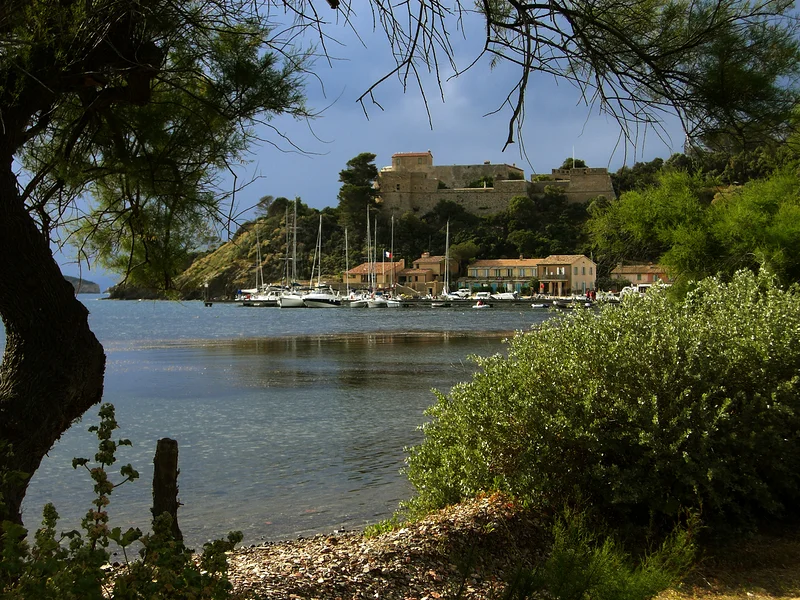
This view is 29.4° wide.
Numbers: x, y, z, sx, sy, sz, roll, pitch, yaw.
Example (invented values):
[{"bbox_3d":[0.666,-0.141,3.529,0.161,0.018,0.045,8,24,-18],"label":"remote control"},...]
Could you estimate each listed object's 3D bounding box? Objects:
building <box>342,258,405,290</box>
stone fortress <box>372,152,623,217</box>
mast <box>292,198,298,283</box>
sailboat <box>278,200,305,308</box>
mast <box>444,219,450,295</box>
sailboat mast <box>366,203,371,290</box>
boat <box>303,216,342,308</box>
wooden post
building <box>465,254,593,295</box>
[{"bbox_3d":[-4.930,-5.350,320.000,10.000,6.400,8.000,0,0,35],"label":"building"},{"bbox_3d":[23.779,-29.532,390.000,58.500,16.200,34.000,0,0,0],"label":"stone fortress"},{"bbox_3d":[-19.830,-10.647,290.000,0.280,17.200,0.280,0,0,0],"label":"mast"},{"bbox_3d":[-19.488,-8.746,290.000,4.000,20.300,12.000,0,0,35],"label":"sailboat"},{"bbox_3d":[9.401,-8.556,300.000,0.270,15.000,0.270,0,0,0],"label":"mast"},{"bbox_3d":[-5.952,-9.825,291.000,0.250,16.800,0.250,0,0,0],"label":"sailboat mast"},{"bbox_3d":[-14.589,-7.105,289.000,3.400,17.200,9.500,0,0,42],"label":"boat"},{"bbox_3d":[-2.003,1.683,13.200,0.220,0.980,0.220,-2,0,0],"label":"wooden post"},{"bbox_3d":[27.145,-4.983,318.000,25.000,8.700,10.000,0,0,30],"label":"building"}]

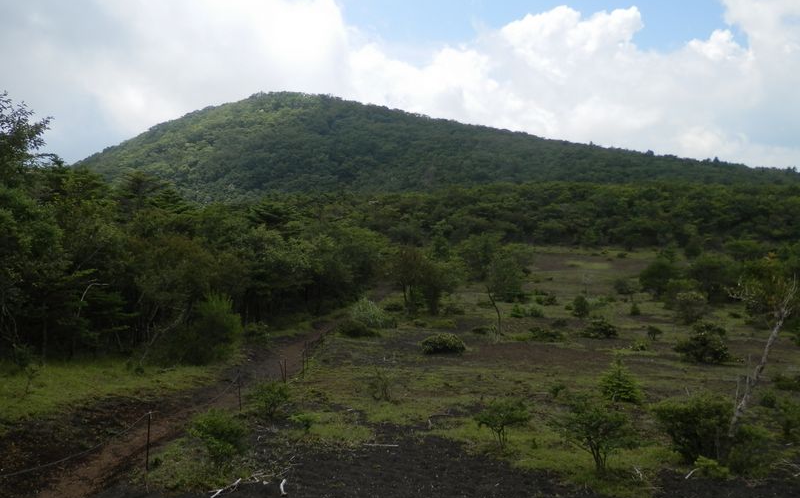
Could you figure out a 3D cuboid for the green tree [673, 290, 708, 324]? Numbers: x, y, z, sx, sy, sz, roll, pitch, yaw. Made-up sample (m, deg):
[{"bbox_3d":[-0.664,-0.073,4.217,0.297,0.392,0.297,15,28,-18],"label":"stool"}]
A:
[{"bbox_3d":[19.153,3.844,41.000,2.189,2.039,2.014,0,3,0],"label":"green tree"}]

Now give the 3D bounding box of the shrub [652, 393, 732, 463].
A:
[{"bbox_3d":[5.016,3.078,10.700,1.344,1.164,1.237,0,3,0],"label":"shrub"}]

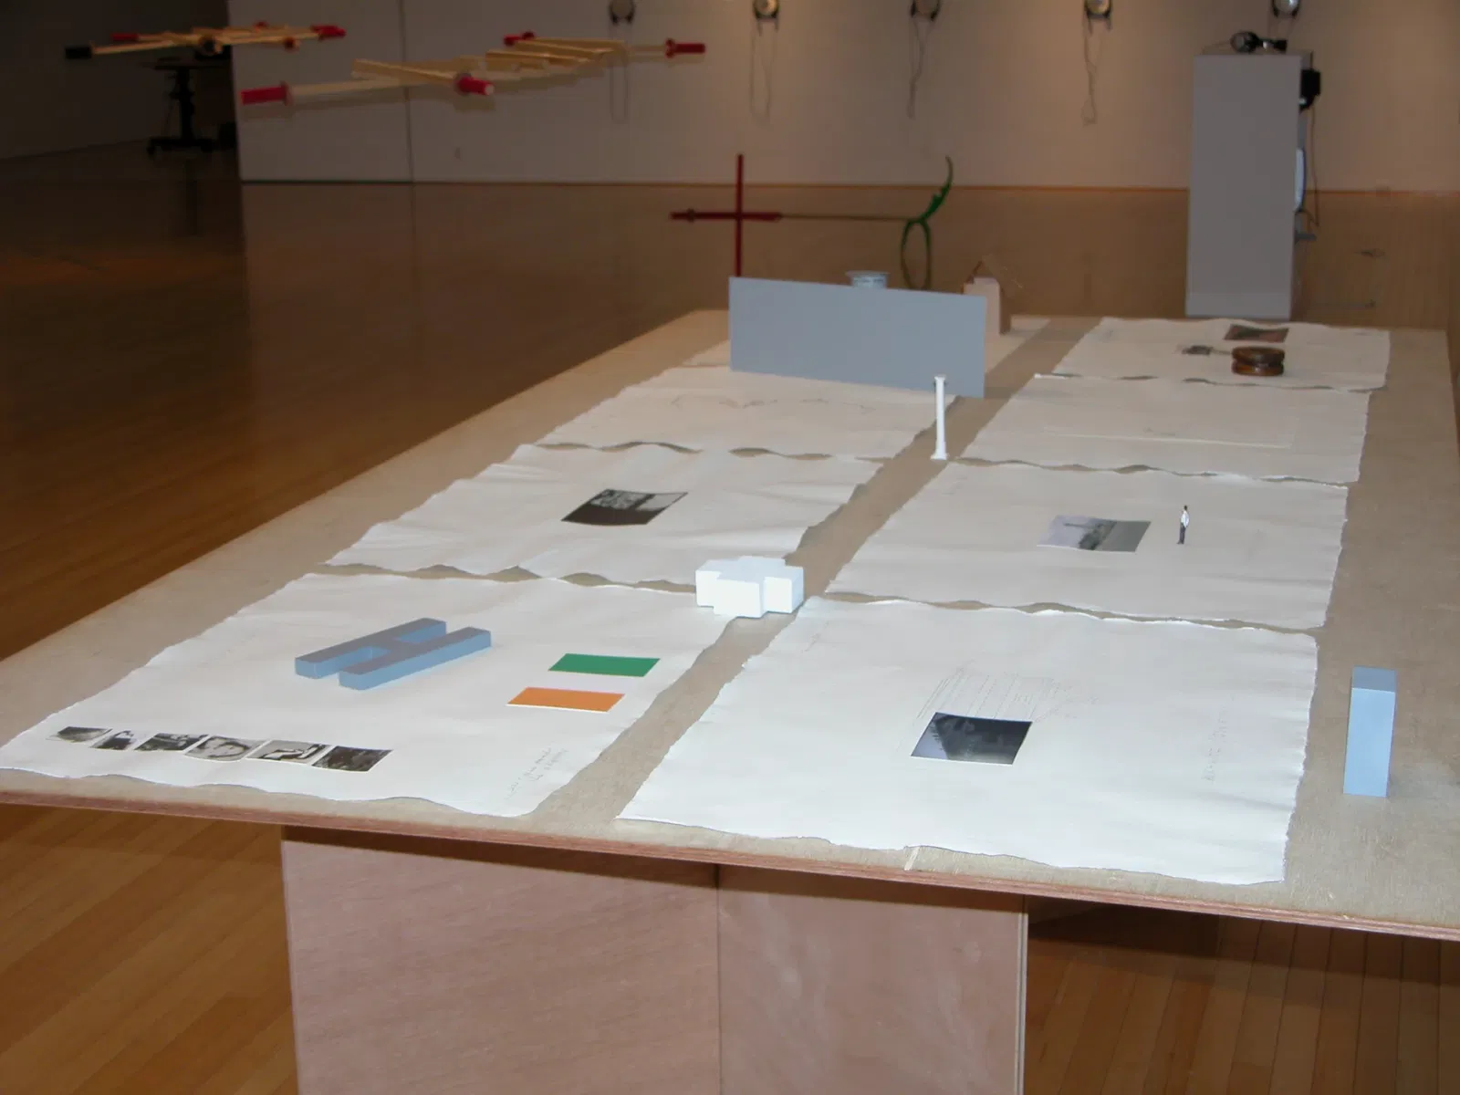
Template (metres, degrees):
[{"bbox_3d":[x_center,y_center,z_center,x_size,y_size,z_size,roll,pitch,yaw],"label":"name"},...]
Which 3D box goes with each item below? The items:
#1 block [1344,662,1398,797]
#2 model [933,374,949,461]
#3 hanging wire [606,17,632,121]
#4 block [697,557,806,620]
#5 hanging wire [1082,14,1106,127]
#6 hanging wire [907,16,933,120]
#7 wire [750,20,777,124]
[{"bbox_3d":[0.572,0.164,2.181,0.037,0.097,0.070,4,14,16],"label":"block"},{"bbox_3d":[0.310,-0.191,3.585,0.022,0.121,0.022,0,14,0],"label":"model"},{"bbox_3d":[-0.754,-3.260,16.667,0.163,0.718,0.040,2,14,11],"label":"hanging wire"},{"bbox_3d":[0.023,0.045,2.802,0.115,0.040,0.115,4,14,16],"label":"block"},{"bbox_3d":[2.386,-3.131,16.067,0.144,0.714,0.040,2,14,11],"label":"hanging wire"},{"bbox_3d":[1.267,-3.195,16.276,0.170,0.678,0.040,2,14,11],"label":"hanging wire"},{"bbox_3d":[0.219,-3.216,16.482,0.182,0.680,0.040,2,14,11],"label":"wire"}]

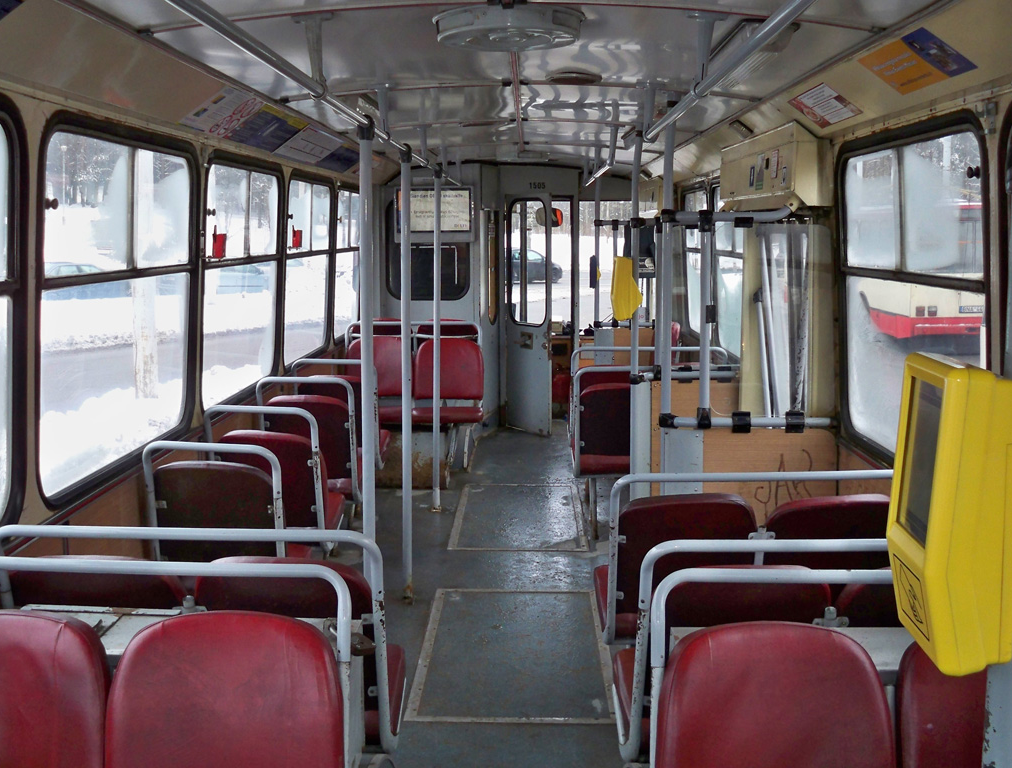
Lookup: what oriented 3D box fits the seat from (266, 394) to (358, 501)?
[{"bbox_3d":[-0.863,0.256,4.784,0.395,0.475,0.470,0,8,1],"label":"seat"}]

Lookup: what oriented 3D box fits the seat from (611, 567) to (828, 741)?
[{"bbox_3d":[0.494,0.607,2.477,0.420,0.480,0.470,0,9,1],"label":"seat"}]

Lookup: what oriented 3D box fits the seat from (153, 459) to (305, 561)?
[{"bbox_3d":[-0.899,0.452,3.500,0.420,0.480,0.470,0,9,1],"label":"seat"}]

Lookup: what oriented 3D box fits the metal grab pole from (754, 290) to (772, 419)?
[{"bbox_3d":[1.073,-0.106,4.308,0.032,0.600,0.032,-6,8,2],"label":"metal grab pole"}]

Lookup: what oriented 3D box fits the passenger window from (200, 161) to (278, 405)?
[{"bbox_3d":[-1.122,-0.464,4.553,0.060,0.940,1.180,3,8,1],"label":"passenger window"}]

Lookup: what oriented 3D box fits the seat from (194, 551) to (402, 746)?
[{"bbox_3d":[-0.491,0.597,2.567,0.425,0.480,0.470,0,9,1],"label":"seat"}]

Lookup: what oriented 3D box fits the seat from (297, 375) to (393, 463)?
[{"bbox_3d":[-0.848,0.159,5.446,0.400,0.475,0.470,0,8,1],"label":"seat"}]

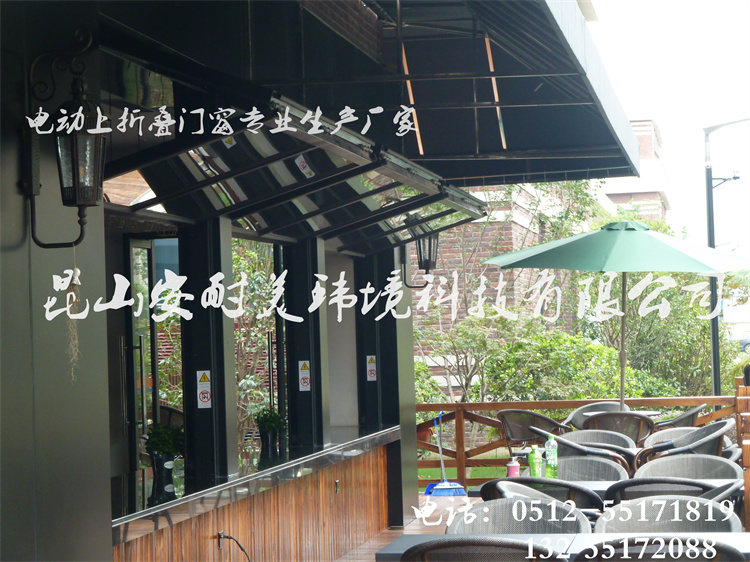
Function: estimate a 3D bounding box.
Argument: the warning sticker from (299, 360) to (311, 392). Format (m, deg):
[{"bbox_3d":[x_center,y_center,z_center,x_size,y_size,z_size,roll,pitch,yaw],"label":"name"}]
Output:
[{"bbox_3d":[-0.458,0.622,13.556,0.071,0.198,0.004,-2,-2,9],"label":"warning sticker"}]

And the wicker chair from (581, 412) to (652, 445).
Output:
[{"bbox_3d":[2.000,1.463,16.962,0.575,0.820,0.620,-2,-2,9],"label":"wicker chair"}]

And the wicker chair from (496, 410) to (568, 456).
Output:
[{"bbox_3d":[1.358,1.504,17.858,0.575,0.820,0.620,-3,-2,42],"label":"wicker chair"}]

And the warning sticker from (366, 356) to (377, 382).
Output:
[{"bbox_3d":[-0.024,0.686,16.257,0.071,0.198,0.004,-2,-2,9],"label":"warning sticker"}]

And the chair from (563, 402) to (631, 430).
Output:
[{"bbox_3d":[2.009,1.506,18.593,0.575,0.820,0.620,-2,-2,29],"label":"chair"}]

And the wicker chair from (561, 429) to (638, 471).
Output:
[{"bbox_3d":[1.491,1.424,13.908,0.595,0.820,0.590,-2,-2,7],"label":"wicker chair"}]

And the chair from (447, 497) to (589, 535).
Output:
[{"bbox_3d":[0.542,1.262,7.930,0.575,0.820,0.620,-2,-2,4],"label":"chair"}]

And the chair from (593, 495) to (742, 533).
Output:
[{"bbox_3d":[1.114,1.246,7.891,0.575,0.820,0.620,-2,-2,6],"label":"chair"}]

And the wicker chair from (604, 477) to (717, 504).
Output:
[{"bbox_3d":[1.344,1.282,9.479,0.575,0.820,0.620,-2,-2,14],"label":"wicker chair"}]

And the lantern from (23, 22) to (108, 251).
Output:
[{"bbox_3d":[-1.103,-0.504,7.372,0.317,0.779,0.200,-2,-2,9],"label":"lantern"}]

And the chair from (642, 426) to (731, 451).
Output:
[{"bbox_3d":[2.117,1.408,13.976,0.595,0.820,0.590,-2,-2,9],"label":"chair"}]

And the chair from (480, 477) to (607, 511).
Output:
[{"bbox_3d":[0.830,1.340,10.044,0.595,0.820,0.590,-2,-2,18],"label":"chair"}]

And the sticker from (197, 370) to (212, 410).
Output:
[{"bbox_3d":[-0.877,0.560,10.694,0.068,0.192,0.004,-2,-2,8],"label":"sticker"}]

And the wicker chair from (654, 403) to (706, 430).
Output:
[{"bbox_3d":[2.691,1.512,18.512,0.590,0.820,0.595,-2,-2,8],"label":"wicker chair"}]

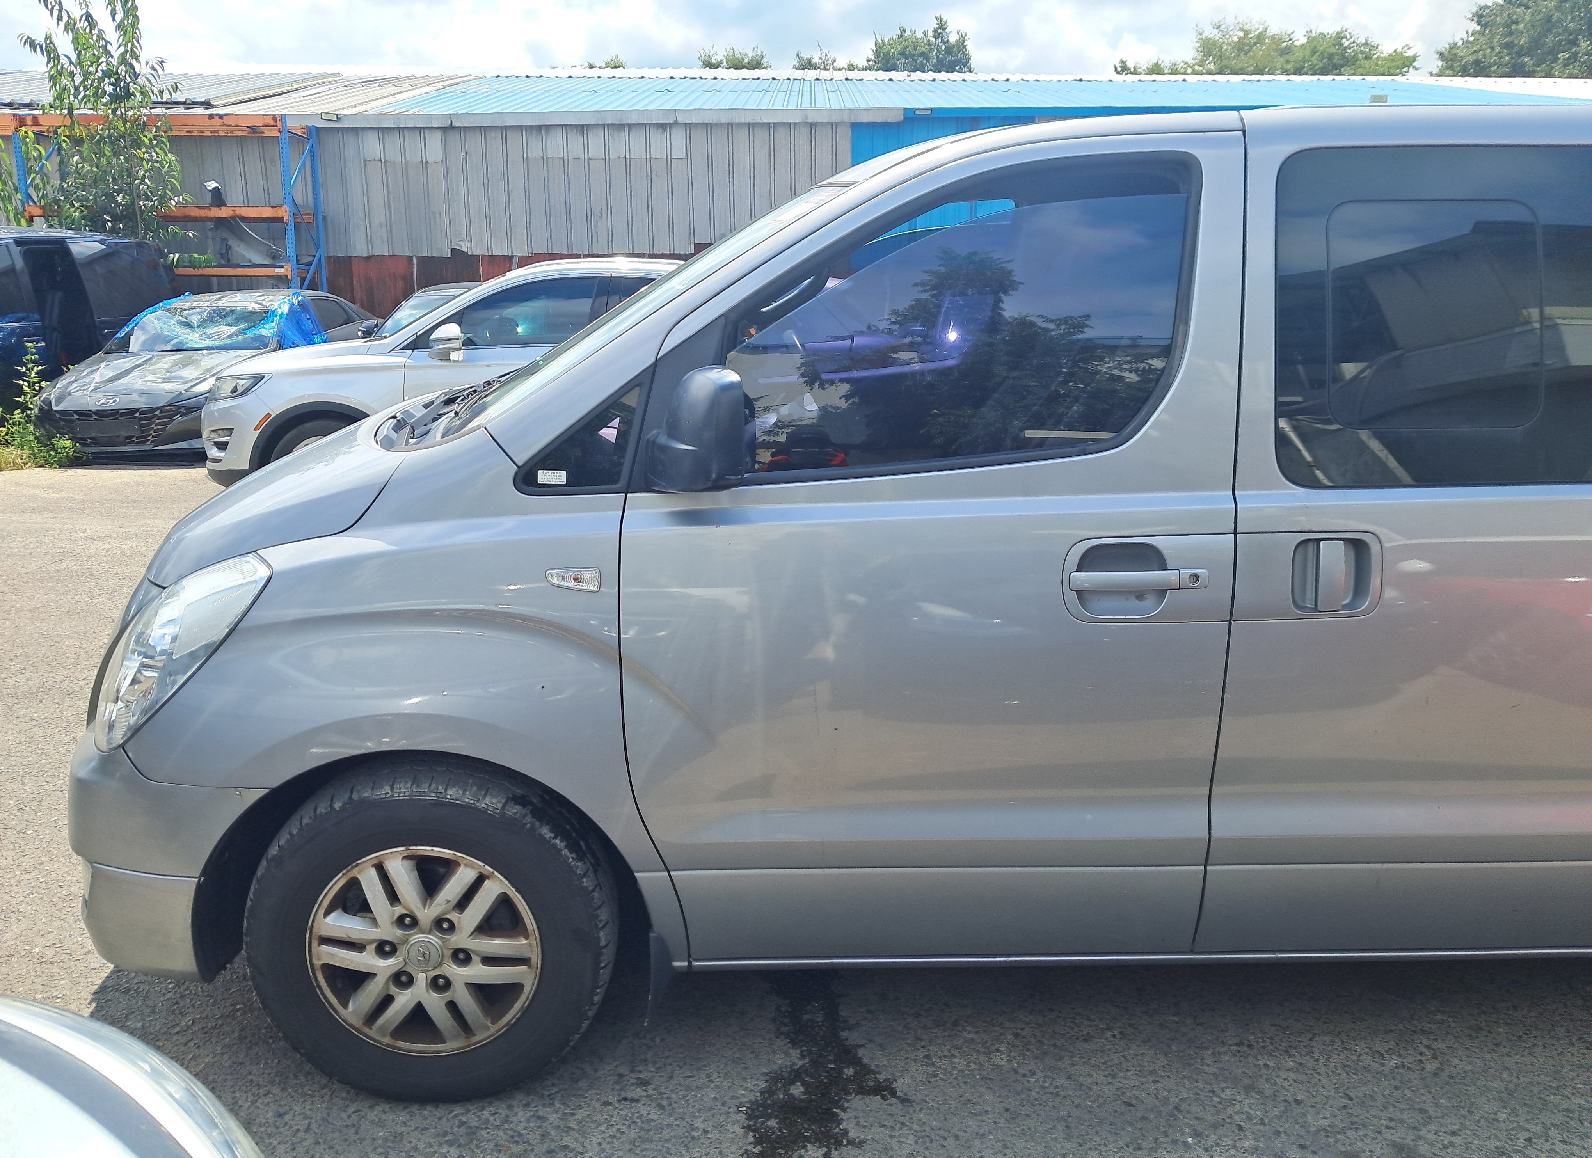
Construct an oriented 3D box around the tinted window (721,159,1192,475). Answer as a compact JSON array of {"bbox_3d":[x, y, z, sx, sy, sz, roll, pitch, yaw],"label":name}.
[{"bbox_3d":[0.265,-0.446,2.105,0.830,0.550,0.070,-1,2,0],"label":"tinted window"}]

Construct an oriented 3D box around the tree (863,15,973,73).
[{"bbox_3d":[3.338,-11.252,34.301,3.700,8.200,3.700,-1,14,0],"label":"tree"}]

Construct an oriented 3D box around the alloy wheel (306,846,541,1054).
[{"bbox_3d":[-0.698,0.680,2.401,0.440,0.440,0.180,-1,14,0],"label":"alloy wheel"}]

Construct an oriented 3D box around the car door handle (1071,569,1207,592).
[{"bbox_3d":[0.586,0.002,2.126,0.238,0.042,0.045,-1,14,0],"label":"car door handle"}]

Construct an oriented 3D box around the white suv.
[{"bbox_3d":[-1.647,-1.338,8.464,4.552,1.655,1.950,-4,14,-12],"label":"white suv"}]

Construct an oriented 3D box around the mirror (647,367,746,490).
[{"bbox_3d":[-0.165,-0.247,1.969,0.150,0.200,0.240,-1,14,0],"label":"mirror"}]

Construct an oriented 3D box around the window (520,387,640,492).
[{"bbox_3d":[-0.373,-0.239,2.130,0.210,0.185,0.050,0,4,5],"label":"window"}]

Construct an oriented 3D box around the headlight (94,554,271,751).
[{"bbox_3d":[-1.169,0.137,2.387,0.500,0.430,0.370,-2,14,-6],"label":"headlight"}]

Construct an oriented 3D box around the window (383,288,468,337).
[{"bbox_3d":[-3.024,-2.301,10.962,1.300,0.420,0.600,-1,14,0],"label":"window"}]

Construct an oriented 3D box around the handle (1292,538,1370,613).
[{"bbox_3d":[0.924,-0.006,2.151,0.132,0.130,0.050,-1,14,0],"label":"handle"}]

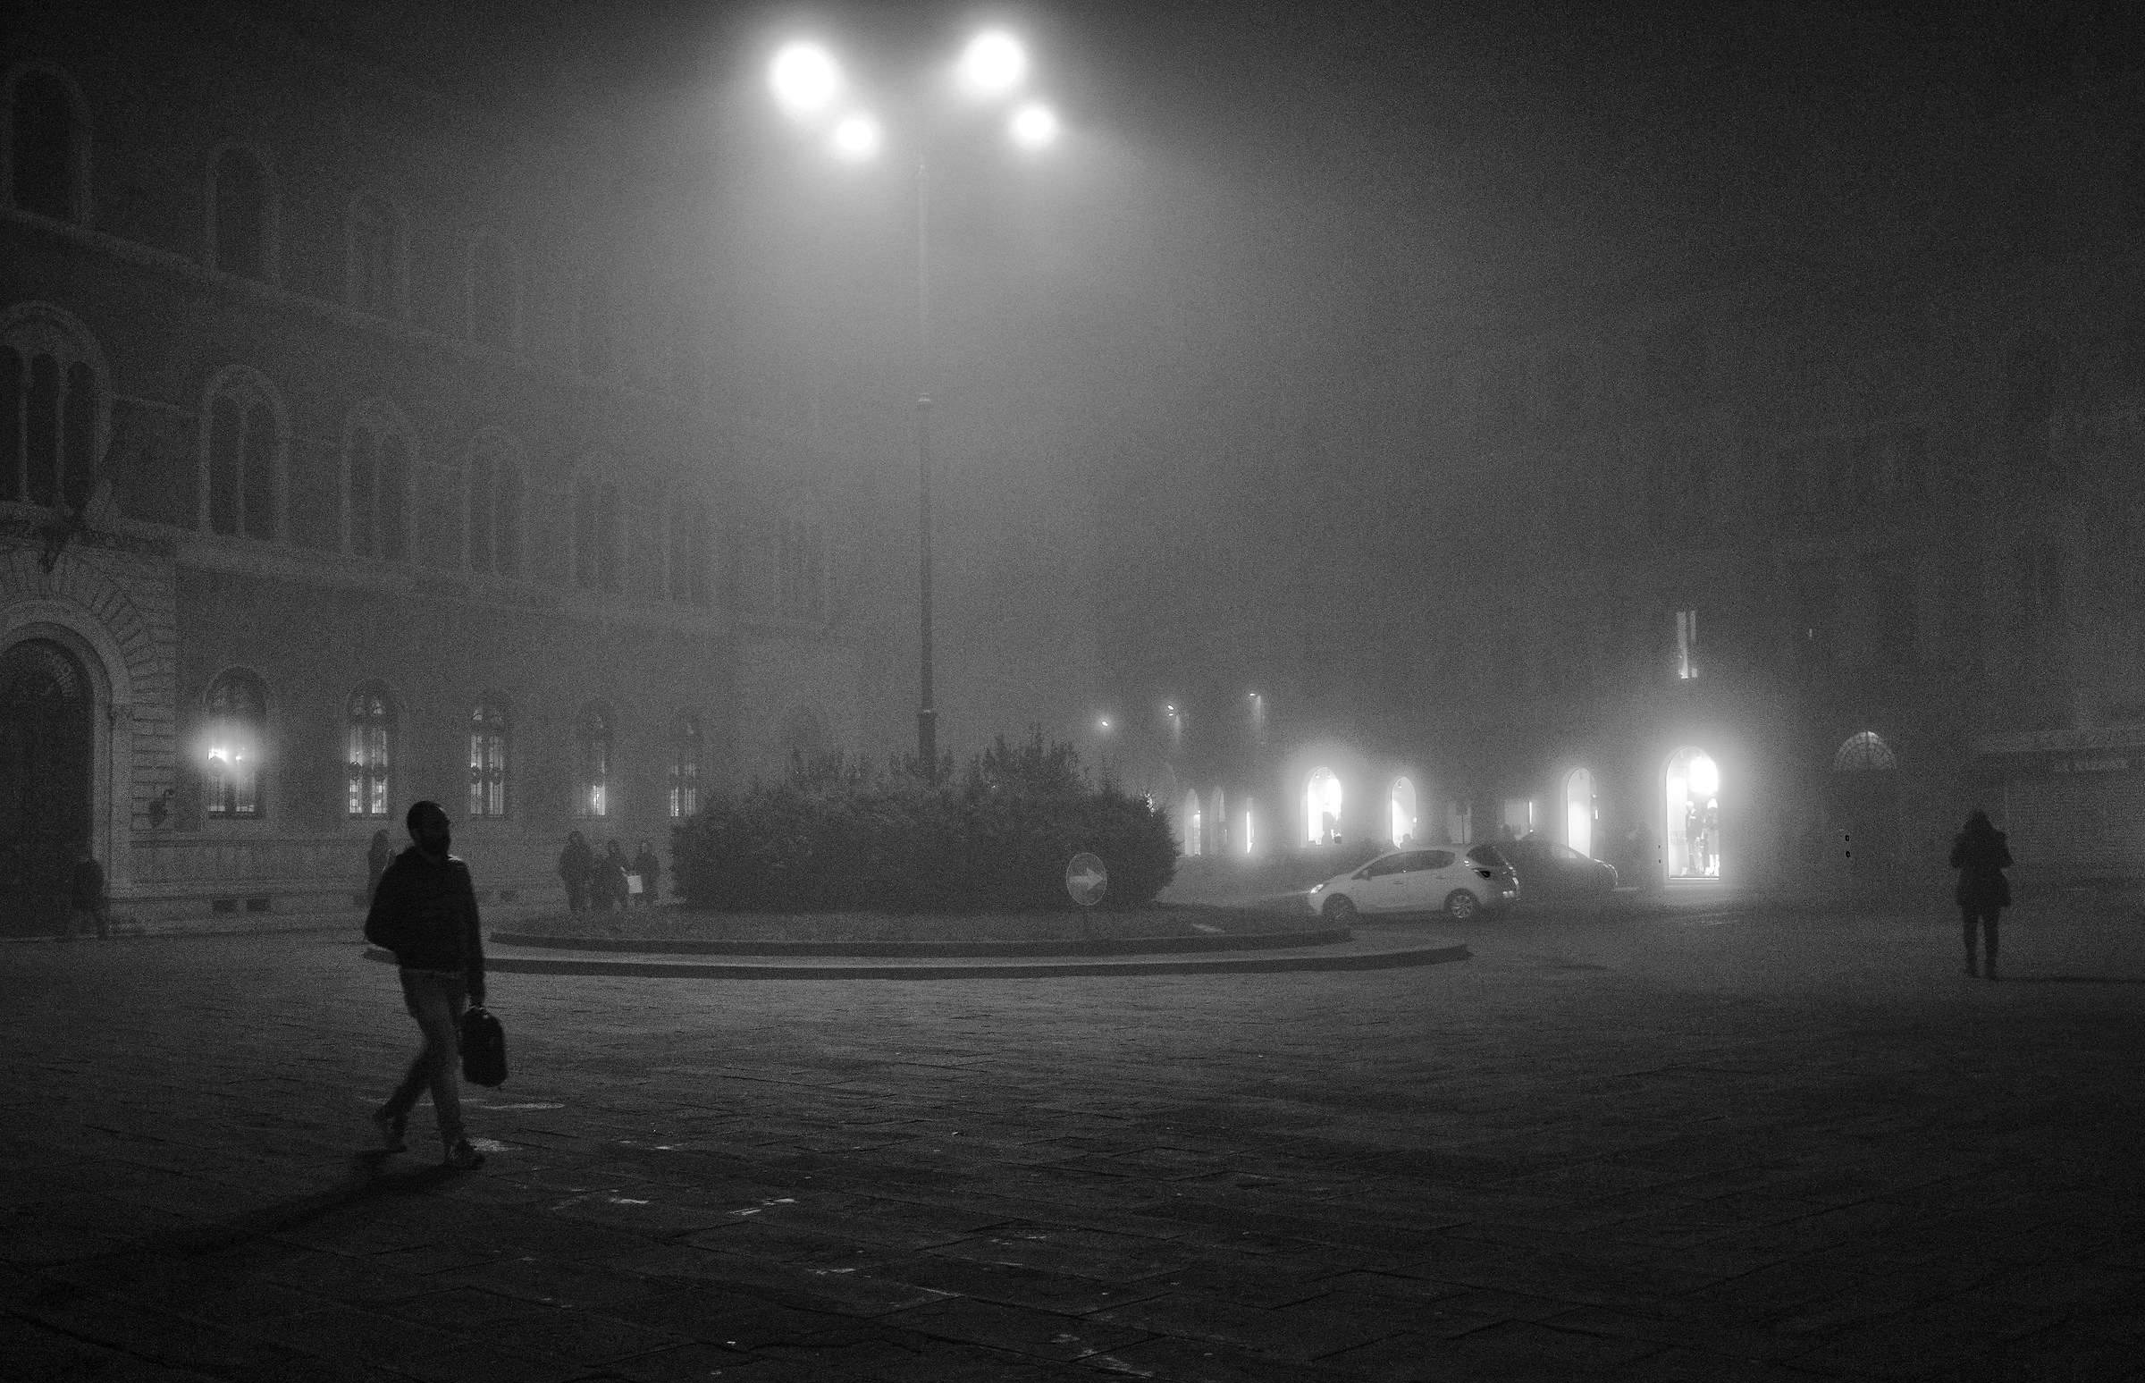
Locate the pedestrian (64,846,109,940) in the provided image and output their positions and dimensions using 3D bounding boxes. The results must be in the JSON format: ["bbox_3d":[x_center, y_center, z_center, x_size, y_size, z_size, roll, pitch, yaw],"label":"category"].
[{"bbox_3d":[-17.447,3.534,41.000,0.700,1.660,0.520,1,-4,-23],"label":"pedestrian"}]

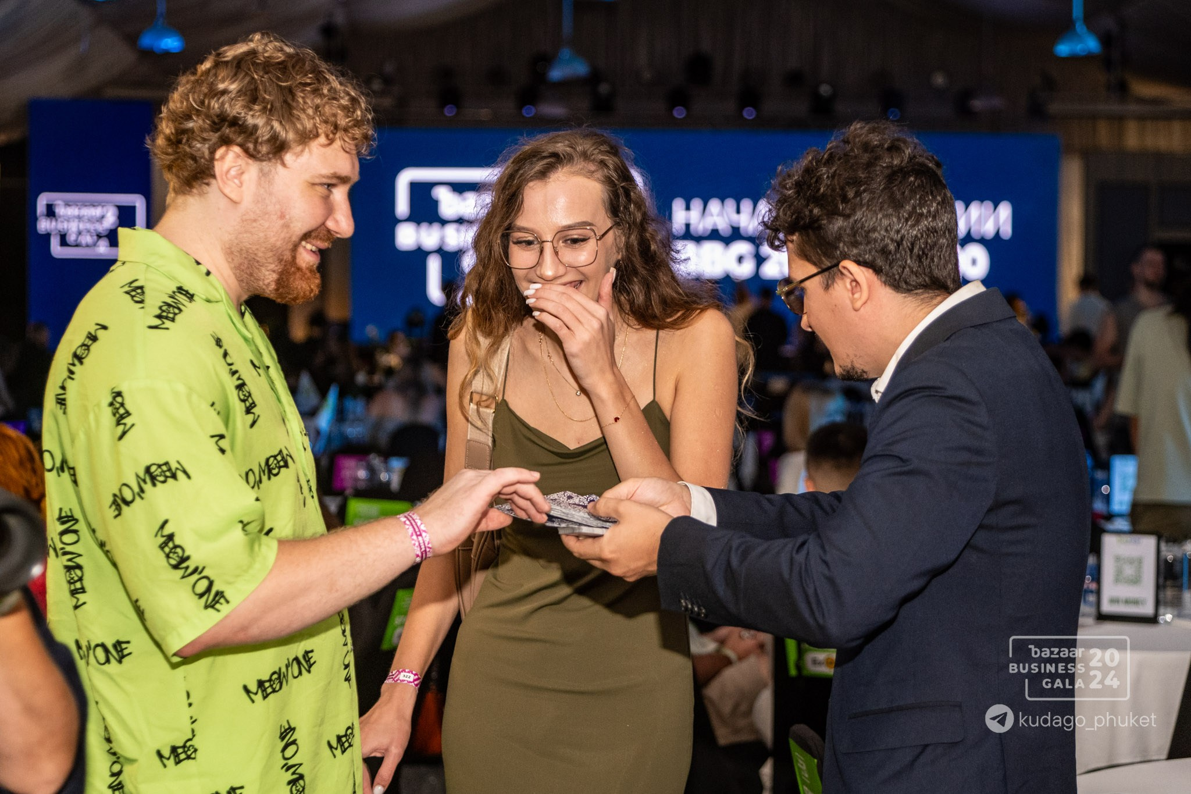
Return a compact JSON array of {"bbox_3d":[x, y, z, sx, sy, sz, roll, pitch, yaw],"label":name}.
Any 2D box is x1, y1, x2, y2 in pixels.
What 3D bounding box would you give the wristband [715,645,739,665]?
[{"bbox_3d":[0.319,0.625,6.250,0.018,0.062,0.053,-42,0,-17],"label":"wristband"}]

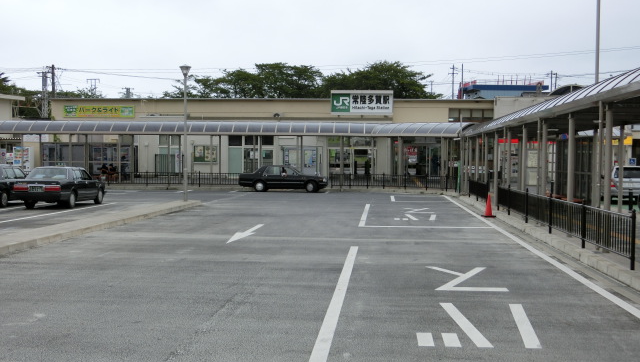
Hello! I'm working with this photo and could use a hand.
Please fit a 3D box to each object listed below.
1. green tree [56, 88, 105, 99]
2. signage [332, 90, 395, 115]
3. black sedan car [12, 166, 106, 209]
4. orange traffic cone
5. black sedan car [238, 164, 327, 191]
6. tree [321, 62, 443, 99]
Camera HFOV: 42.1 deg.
[{"bbox_3d":[-22.226,-4.475,76.892,4.630,7.980,4.800,1,2,4],"label":"green tree"},{"bbox_3d":[2.479,-4.528,48.300,3.600,1.430,0.350,1,2,4],"label":"signage"},{"bbox_3d":[-8.984,0.185,29.231,1.710,1.430,4.690,1,2,4],"label":"black sedan car"},{"bbox_3d":[5.218,0.771,25.591,0.380,0.700,0.380,1,2,4],"label":"orange traffic cone"},{"bbox_3d":[-1.880,-0.153,44.181,4.690,1.430,1.710,1,2,3],"label":"black sedan car"},{"bbox_3d":[5.319,-5.185,71.864,9.990,10.110,9.500,1,2,4],"label":"tree"}]

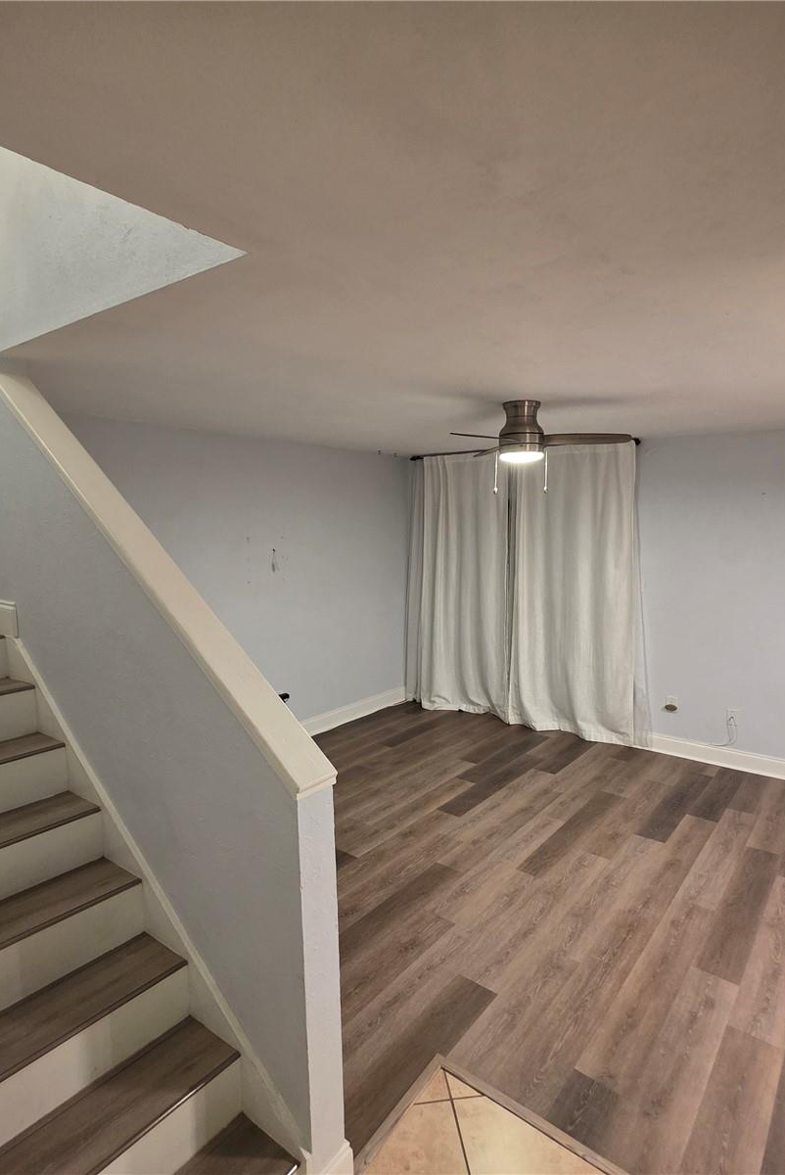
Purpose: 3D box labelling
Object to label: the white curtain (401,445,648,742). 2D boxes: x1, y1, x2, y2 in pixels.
[{"bbox_3d":[1.044,0.032,5.205,2.160,2.360,0.160,4,8,38],"label":"white curtain"}]

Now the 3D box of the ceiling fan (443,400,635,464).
[{"bbox_3d":[0.738,-0.804,3.032,0.970,0.290,1.050,1,6,12],"label":"ceiling fan"}]

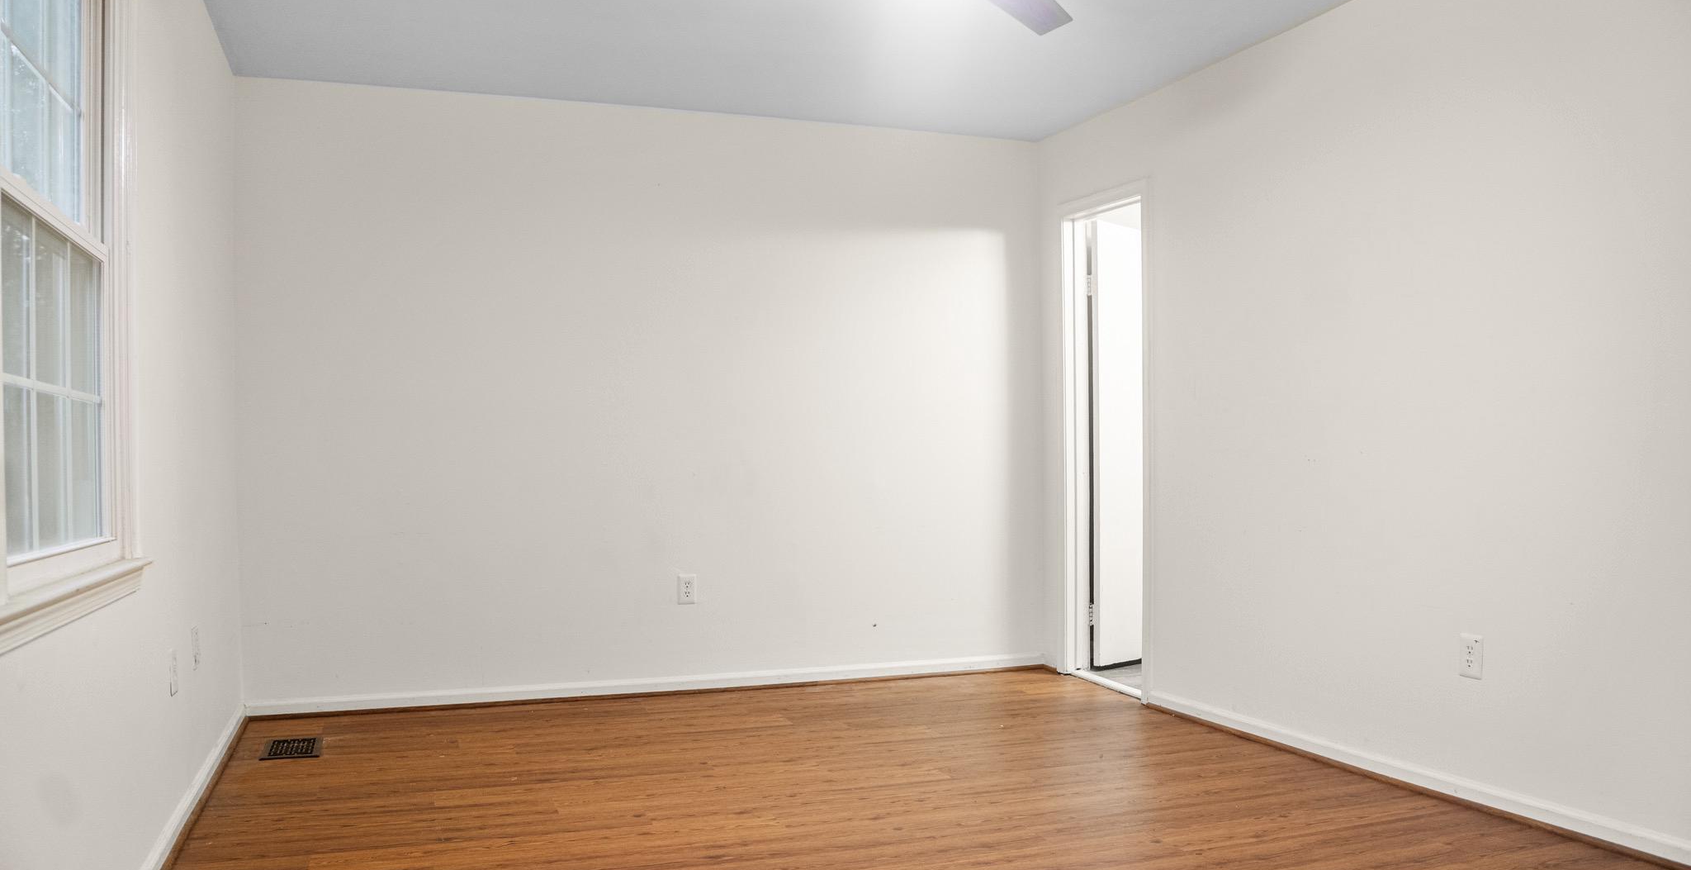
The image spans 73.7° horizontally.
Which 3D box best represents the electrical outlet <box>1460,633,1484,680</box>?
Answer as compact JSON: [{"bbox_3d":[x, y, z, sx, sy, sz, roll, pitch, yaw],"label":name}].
[{"bbox_3d":[1.769,0.627,3.186,0.009,0.121,0.075,0,-1,-23],"label":"electrical outlet"}]

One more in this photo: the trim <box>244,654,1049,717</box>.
[{"bbox_3d":[-0.685,1.034,4.711,3.310,0.060,0.016,0,-1,-16],"label":"trim"}]

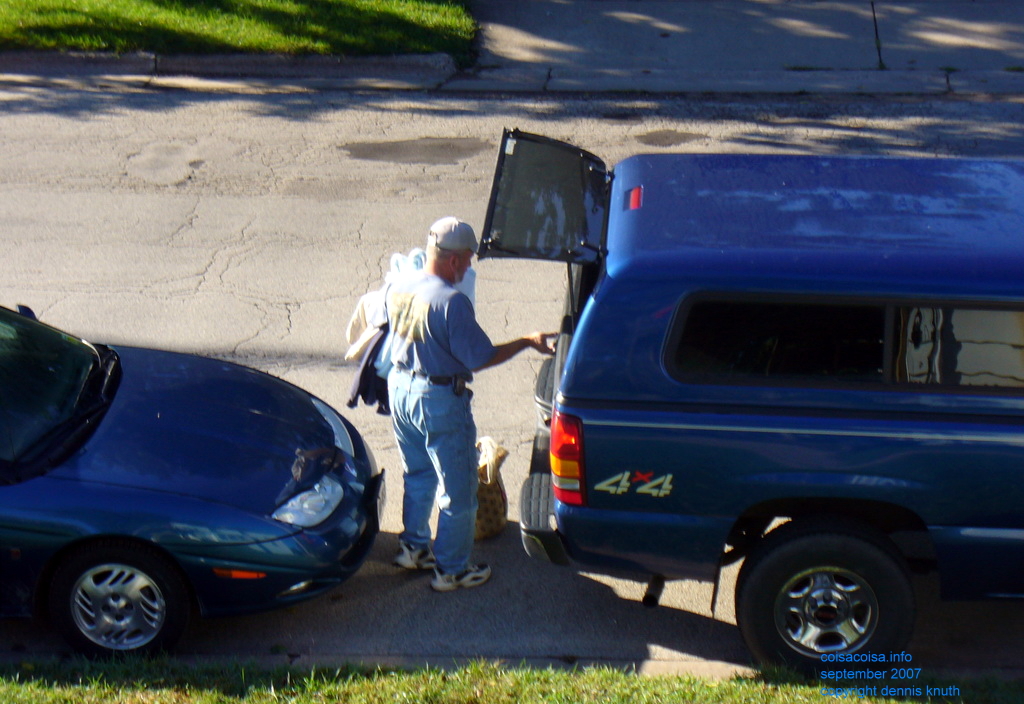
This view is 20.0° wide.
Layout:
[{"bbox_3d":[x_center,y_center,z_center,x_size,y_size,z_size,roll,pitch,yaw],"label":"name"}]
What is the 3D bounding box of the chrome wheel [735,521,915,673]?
[{"bbox_3d":[1.350,1.068,12.452,0.772,0.765,0.250,1,21,4],"label":"chrome wheel"}]

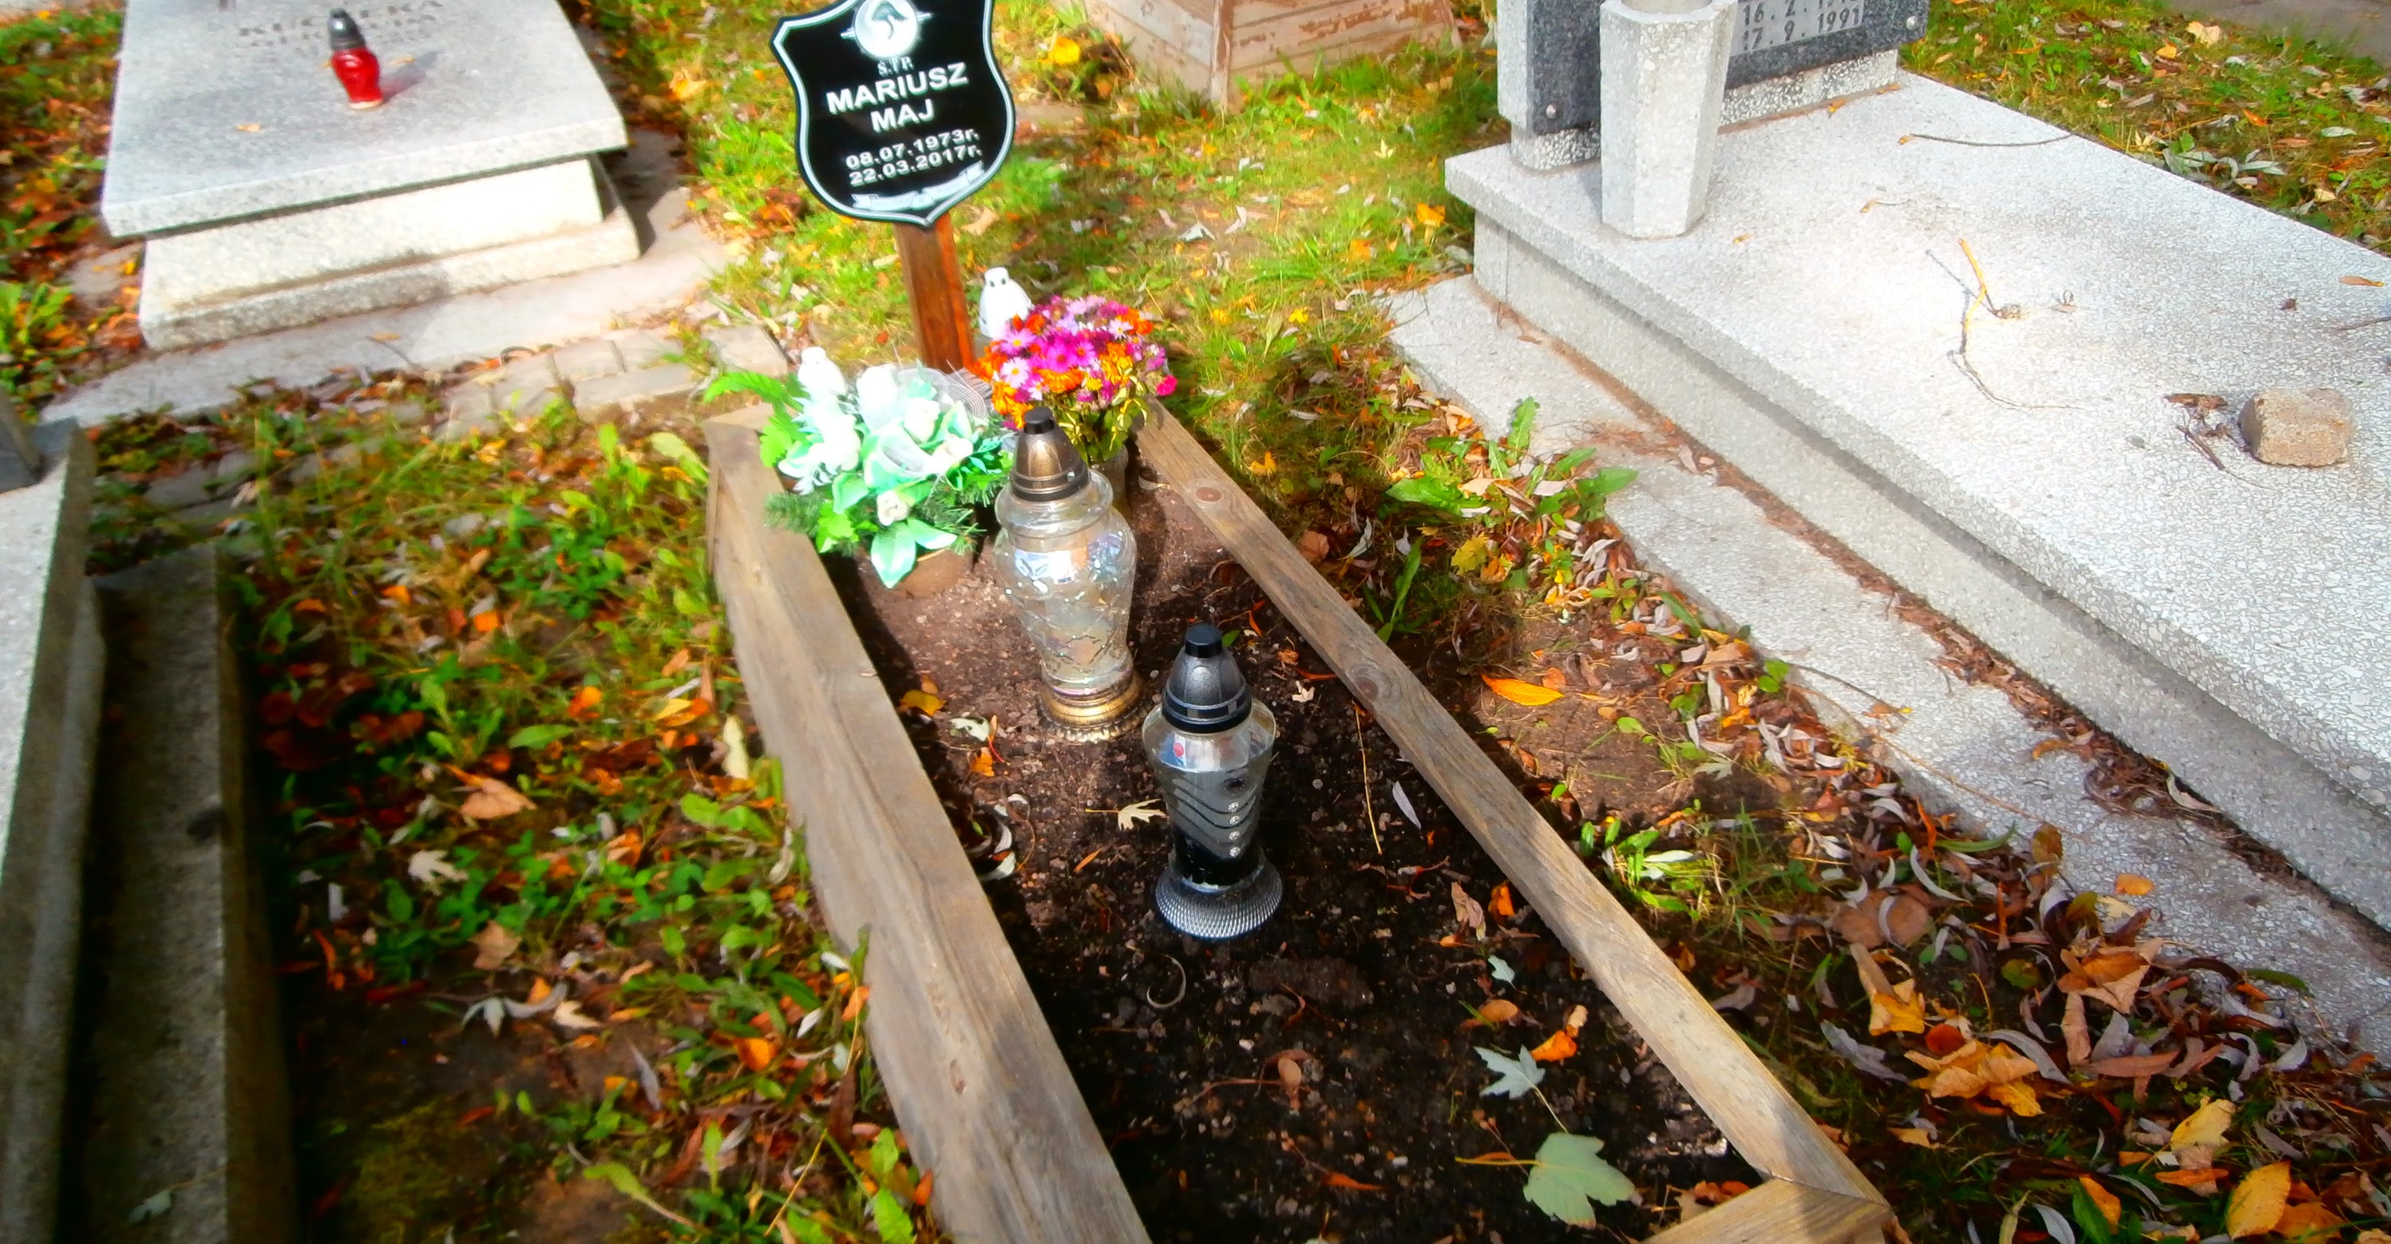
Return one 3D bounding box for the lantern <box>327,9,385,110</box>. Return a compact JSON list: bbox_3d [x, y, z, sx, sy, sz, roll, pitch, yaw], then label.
[{"bbox_3d":[-1.946,-1.296,3.980,0.102,0.211,0.102,-16,39,-17],"label":"lantern"}]

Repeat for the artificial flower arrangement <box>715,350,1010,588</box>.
[{"bbox_3d":[-0.427,-0.202,2.259,0.367,0.265,0.316,-18,35,-15],"label":"artificial flower arrangement"}]

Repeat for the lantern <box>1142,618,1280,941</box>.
[{"bbox_3d":[0.017,0.143,1.670,0.129,0.328,0.129,-2,34,1],"label":"lantern"}]

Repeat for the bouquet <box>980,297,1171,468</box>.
[{"bbox_3d":[-0.147,-0.326,2.313,0.265,0.245,0.245,-5,34,3],"label":"bouquet"}]

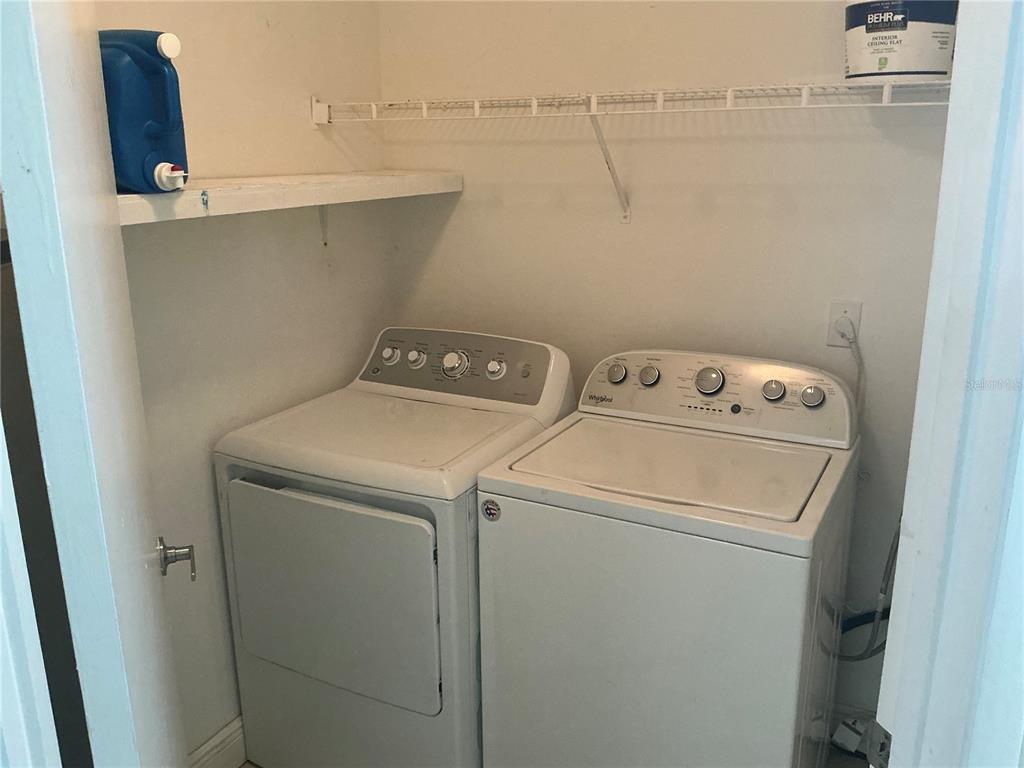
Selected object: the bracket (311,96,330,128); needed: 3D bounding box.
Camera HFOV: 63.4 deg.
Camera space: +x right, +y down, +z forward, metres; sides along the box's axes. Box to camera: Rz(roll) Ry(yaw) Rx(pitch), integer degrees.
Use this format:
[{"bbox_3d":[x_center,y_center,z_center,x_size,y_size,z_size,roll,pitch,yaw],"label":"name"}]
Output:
[{"bbox_3d":[-0.511,-0.734,2.233,0.050,0.078,0.030,8,18,26],"label":"bracket"}]

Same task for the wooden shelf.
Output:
[{"bbox_3d":[-0.587,-0.439,1.903,0.273,0.050,1.400,8,18,26],"label":"wooden shelf"}]

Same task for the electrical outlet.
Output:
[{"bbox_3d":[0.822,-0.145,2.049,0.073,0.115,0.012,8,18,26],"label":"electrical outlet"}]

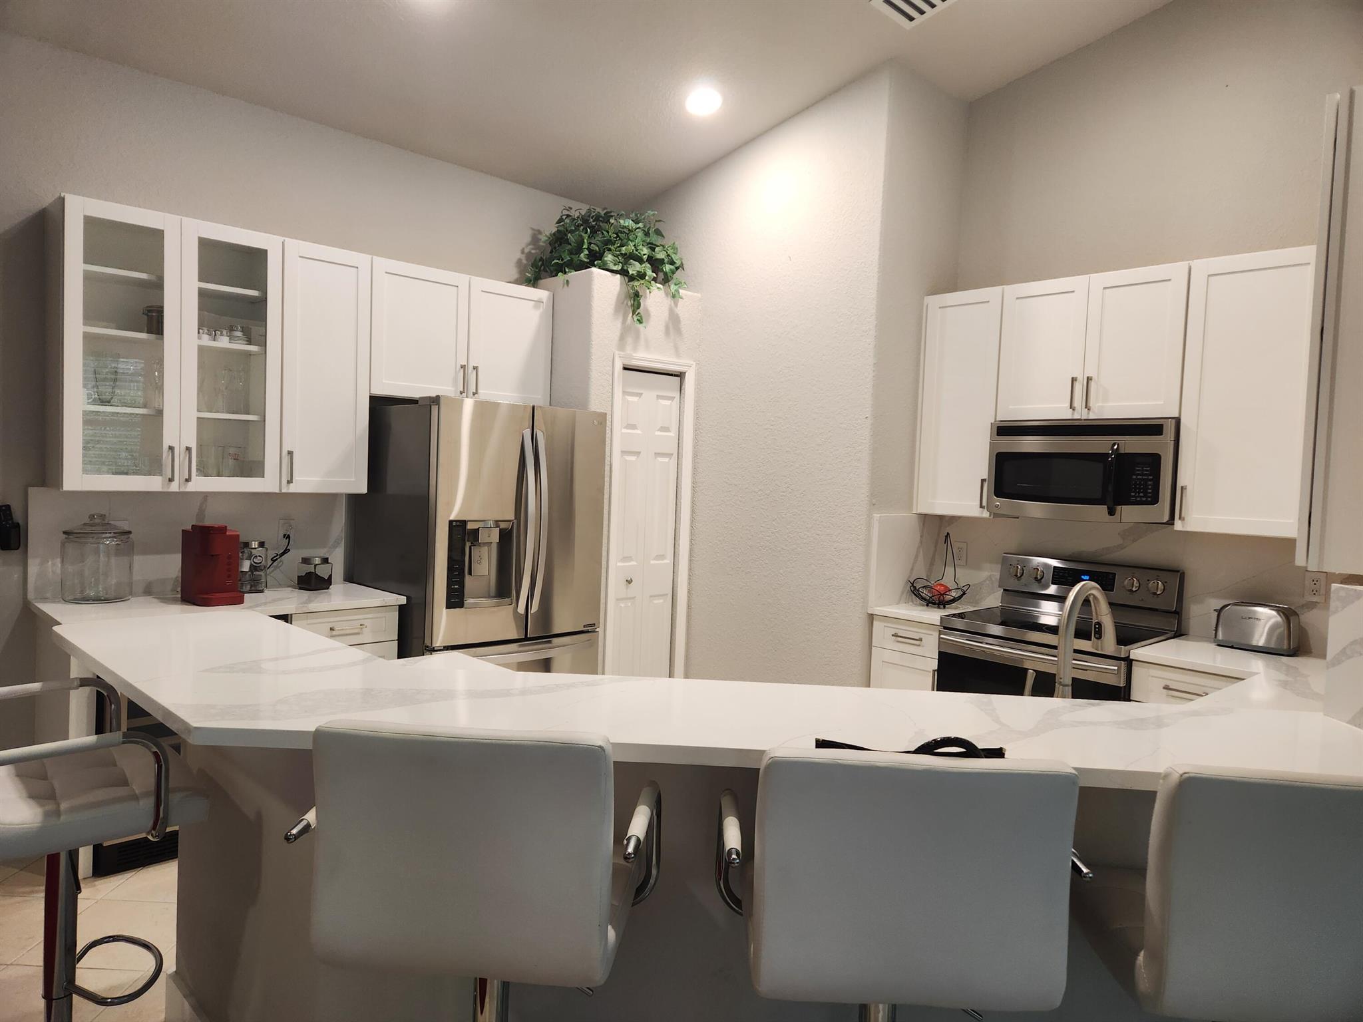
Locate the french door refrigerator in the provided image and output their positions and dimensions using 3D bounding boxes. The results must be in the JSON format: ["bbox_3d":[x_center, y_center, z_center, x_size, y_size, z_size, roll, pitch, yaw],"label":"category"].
[{"bbox_3d":[-0.953,0.396,4.336,0.895,1.780,0.885,0,3,-43],"label":"french door refrigerator"}]

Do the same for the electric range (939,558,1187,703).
[{"bbox_3d":[1.569,0.811,3.815,0.675,1.185,0.760,0,4,-44],"label":"electric range"}]

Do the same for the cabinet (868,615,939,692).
[{"bbox_3d":[1.210,0.930,4.286,0.630,0.877,0.385,0,4,-44],"label":"cabinet"}]

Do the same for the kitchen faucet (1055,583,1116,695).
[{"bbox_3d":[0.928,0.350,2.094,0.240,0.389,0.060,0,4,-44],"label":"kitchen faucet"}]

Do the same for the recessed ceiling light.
[{"bbox_3d":[0.105,-1.931,4.263,0.175,0.030,0.175,-5,-5,0],"label":"recessed ceiling light"}]

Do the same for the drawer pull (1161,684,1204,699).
[{"bbox_3d":[1.788,0.641,3.216,0.033,0.013,0.142,0,3,-43],"label":"drawer pull"}]

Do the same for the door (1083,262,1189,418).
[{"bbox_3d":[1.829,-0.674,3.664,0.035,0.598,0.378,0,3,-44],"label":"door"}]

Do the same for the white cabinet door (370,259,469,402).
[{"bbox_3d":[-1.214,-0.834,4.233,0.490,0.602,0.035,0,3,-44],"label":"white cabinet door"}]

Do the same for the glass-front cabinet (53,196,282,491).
[{"bbox_3d":[-2.042,-0.609,3.622,0.760,1.050,0.343,0,3,-43],"label":"glass-front cabinet"}]

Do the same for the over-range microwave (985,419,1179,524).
[{"bbox_3d":[1.777,-0.176,3.933,0.410,0.417,0.765,0,3,-43],"label":"over-range microwave"}]

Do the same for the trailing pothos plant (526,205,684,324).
[{"bbox_3d":[-0.385,-1.280,4.751,0.770,0.620,0.580,0,3,-43],"label":"trailing pothos plant"}]

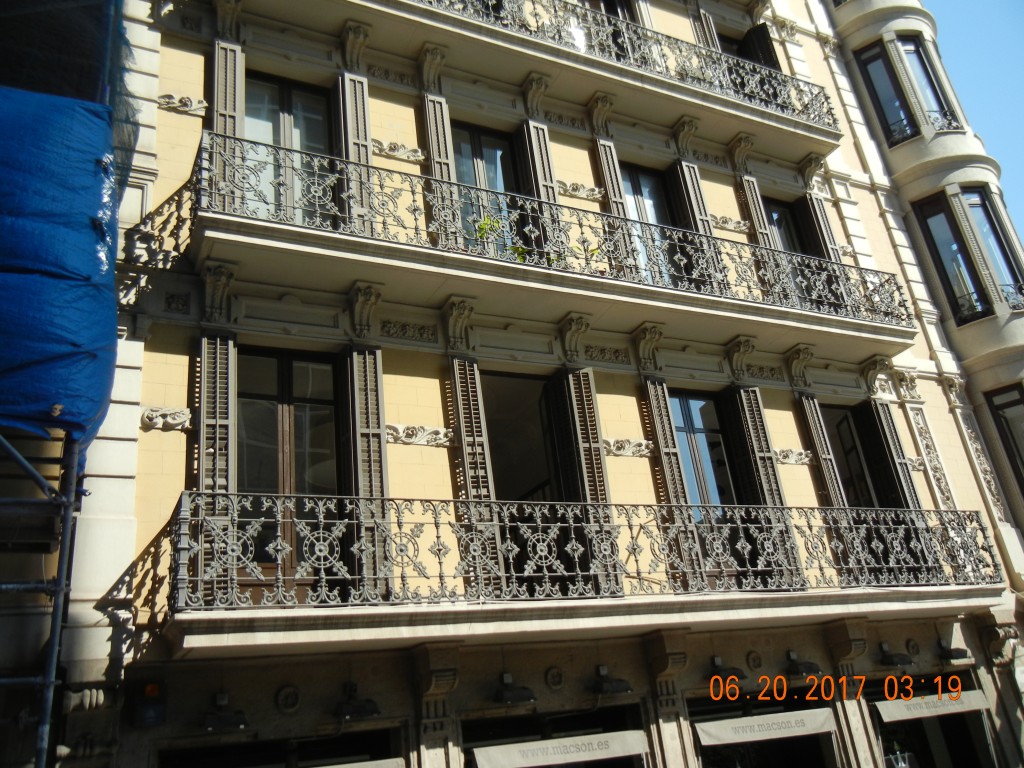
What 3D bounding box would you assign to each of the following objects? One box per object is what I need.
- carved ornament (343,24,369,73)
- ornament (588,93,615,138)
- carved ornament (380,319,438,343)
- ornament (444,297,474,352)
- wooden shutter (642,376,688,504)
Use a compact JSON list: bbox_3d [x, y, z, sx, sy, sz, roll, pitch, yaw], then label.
[{"bbox_3d":[-2.025,-4.373,11.616,0.330,0.500,0.360,5,-27,-27],"label":"carved ornament"},{"bbox_3d":[1.438,-4.158,13.786,0.350,0.610,0.350,5,-28,-28],"label":"ornament"},{"bbox_3d":[-1.213,-0.632,10.626,0.720,0.235,0.070,5,-27,-27],"label":"carved ornament"},{"bbox_3d":[-0.636,-0.711,10.790,0.300,0.620,0.350,5,-27,-27],"label":"ornament"},{"bbox_3d":[2.067,1.269,11.087,0.310,2.940,0.100,5,-27,-27],"label":"wooden shutter"}]

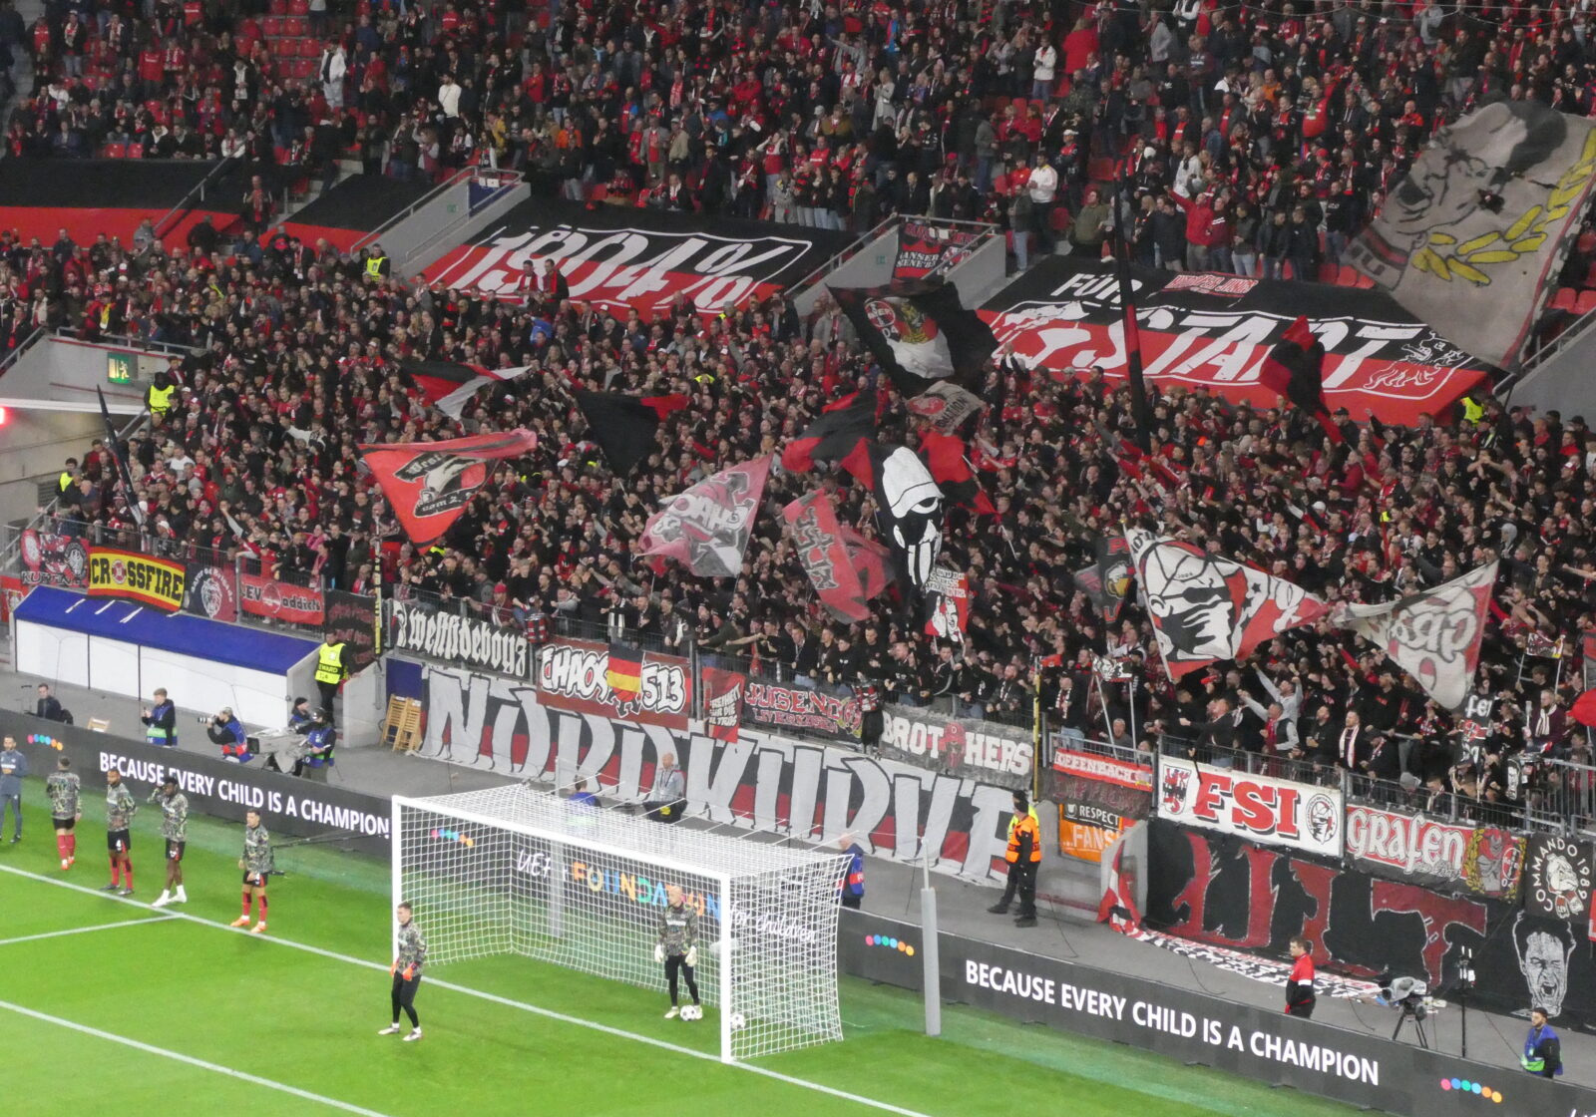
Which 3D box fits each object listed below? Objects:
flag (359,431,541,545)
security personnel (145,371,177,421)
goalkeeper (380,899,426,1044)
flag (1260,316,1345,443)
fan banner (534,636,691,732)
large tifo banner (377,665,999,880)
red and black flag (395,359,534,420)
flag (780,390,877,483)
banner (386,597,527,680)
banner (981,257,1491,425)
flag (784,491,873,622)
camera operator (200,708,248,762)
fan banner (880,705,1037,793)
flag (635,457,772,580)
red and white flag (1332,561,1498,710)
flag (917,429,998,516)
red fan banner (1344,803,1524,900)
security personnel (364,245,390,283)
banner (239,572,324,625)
[{"bbox_3d":[-6.007,-1.214,107.281,2.800,1.950,0.450,2,8,15],"label":"flag"},{"bbox_3d":[-12.204,-2.685,119.200,0.580,1.780,0.400,2,8,16],"label":"security personnel"},{"bbox_3d":[-5.339,5.559,84.367,0.620,1.850,0.420,8,12,44],"label":"goalkeeper"},{"bbox_3d":[7.873,-2.780,97.400,1.300,1.950,0.600,3,8,19],"label":"flag"},{"bbox_3d":[-3.078,2.019,101.038,0.080,1.180,4.100,-6,10,-39],"label":"fan banner"},{"bbox_3d":[-1.628,3.377,99.463,0.120,1.680,15.500,-6,10,-39],"label":"large tifo banner"},{"bbox_3d":[-5.926,-3.013,111.000,2.350,1.000,0.600,2,8,12],"label":"red and black flag"},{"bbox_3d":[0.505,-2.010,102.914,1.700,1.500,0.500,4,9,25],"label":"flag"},{"bbox_3d":[-5.753,1.385,104.865,0.080,0.850,3.900,-6,10,-39],"label":"banner"},{"bbox_3d":[7.795,-4.051,111.928,3.900,0.200,13.600,-36,27,-30],"label":"banner"},{"bbox_3d":[0.486,-0.030,98.932,1.500,2.100,0.400,2,8,17],"label":"flag"},{"bbox_3d":[-9.454,3.151,102.857,0.850,1.300,0.570,-6,10,-34],"label":"camera operator"},{"bbox_3d":[2.427,2.895,95.405,0.070,0.860,3.600,-7,11,-39],"label":"fan banner"},{"bbox_3d":[-1.514,-0.681,101.476,2.000,1.950,0.400,2,8,17],"label":"flag"},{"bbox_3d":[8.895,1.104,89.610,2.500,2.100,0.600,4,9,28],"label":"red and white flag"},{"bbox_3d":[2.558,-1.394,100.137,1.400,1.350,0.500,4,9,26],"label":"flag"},{"bbox_3d":[8.940,4.107,87.423,0.070,0.840,3.420,-7,11,-39],"label":"red fan banner"},{"bbox_3d":[-8.230,-5.274,121.811,0.550,1.780,0.380,5,9,31],"label":"security personnel"},{"bbox_3d":[-9.049,0.740,108.836,0.080,0.630,2.550,-6,10,-39],"label":"banner"}]

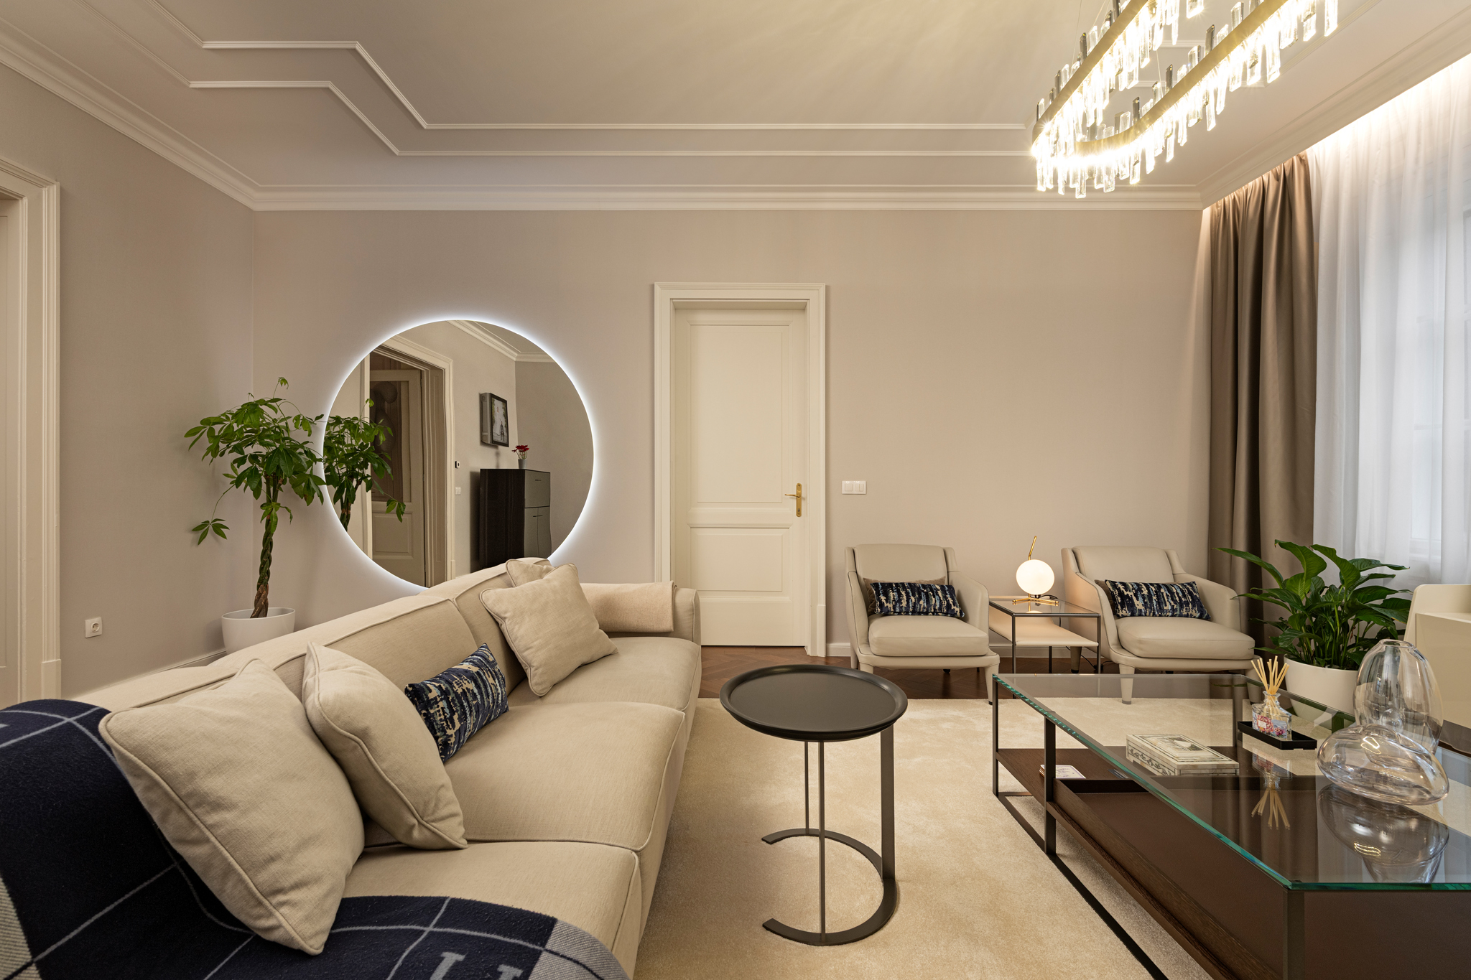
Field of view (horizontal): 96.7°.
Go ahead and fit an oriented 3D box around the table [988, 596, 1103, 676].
[{"bbox_3d":[1.670,0.858,3.655,0.460,0.445,0.530,0,0,0],"label":"table"}]

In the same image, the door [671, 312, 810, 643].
[{"bbox_3d":[0.040,-0.105,4.580,0.930,2.370,0.060,0,0,0],"label":"door"}]

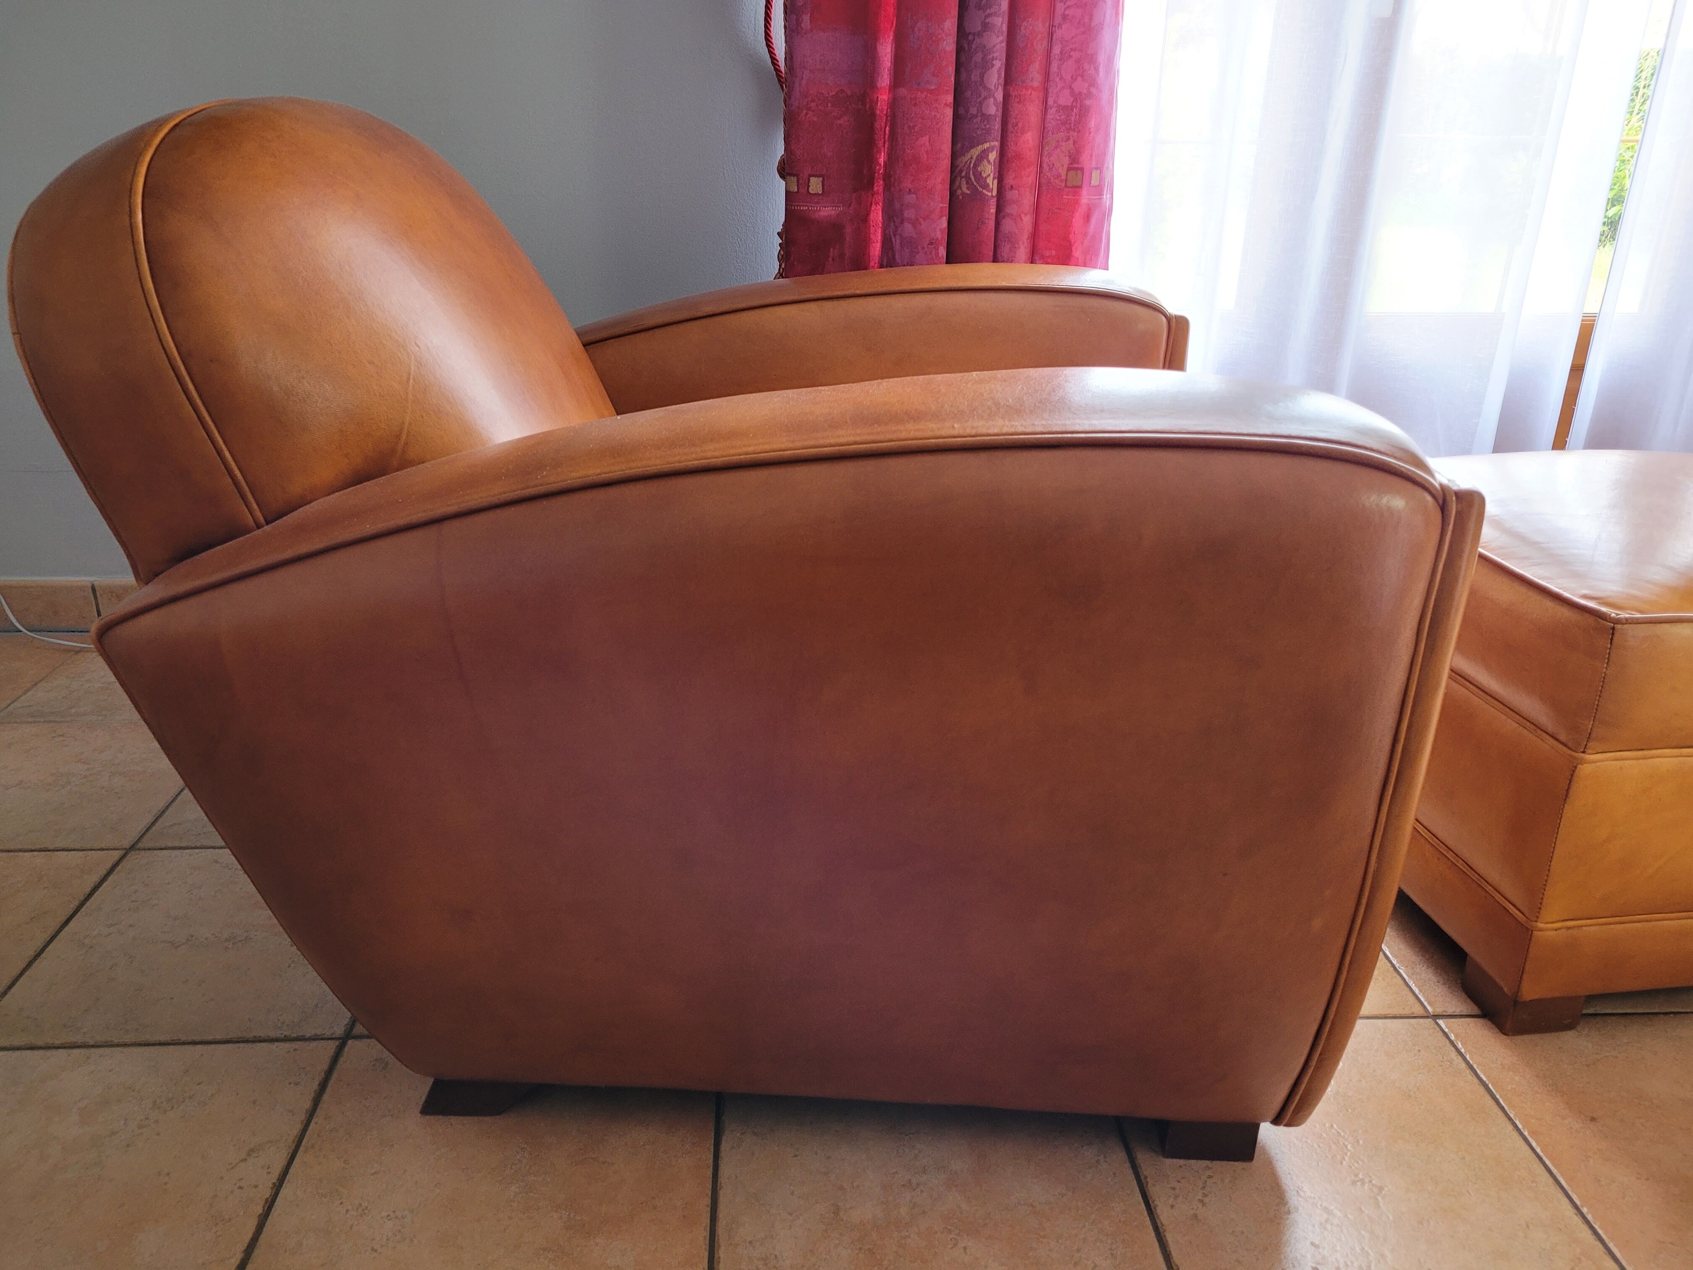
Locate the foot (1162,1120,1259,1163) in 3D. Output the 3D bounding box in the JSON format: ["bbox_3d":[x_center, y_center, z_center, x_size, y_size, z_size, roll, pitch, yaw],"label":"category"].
[{"bbox_3d":[0.289,0.382,1.030,0.069,0.044,0.068,2,21,2],"label":"foot"}]

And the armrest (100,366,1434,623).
[{"bbox_3d":[-0.068,-0.106,0.909,0.879,0.181,0.194,2,21,2],"label":"armrest"}]

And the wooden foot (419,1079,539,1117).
[{"bbox_3d":[-0.298,0.359,1.054,0.090,0.044,0.068,2,21,2],"label":"wooden foot"}]

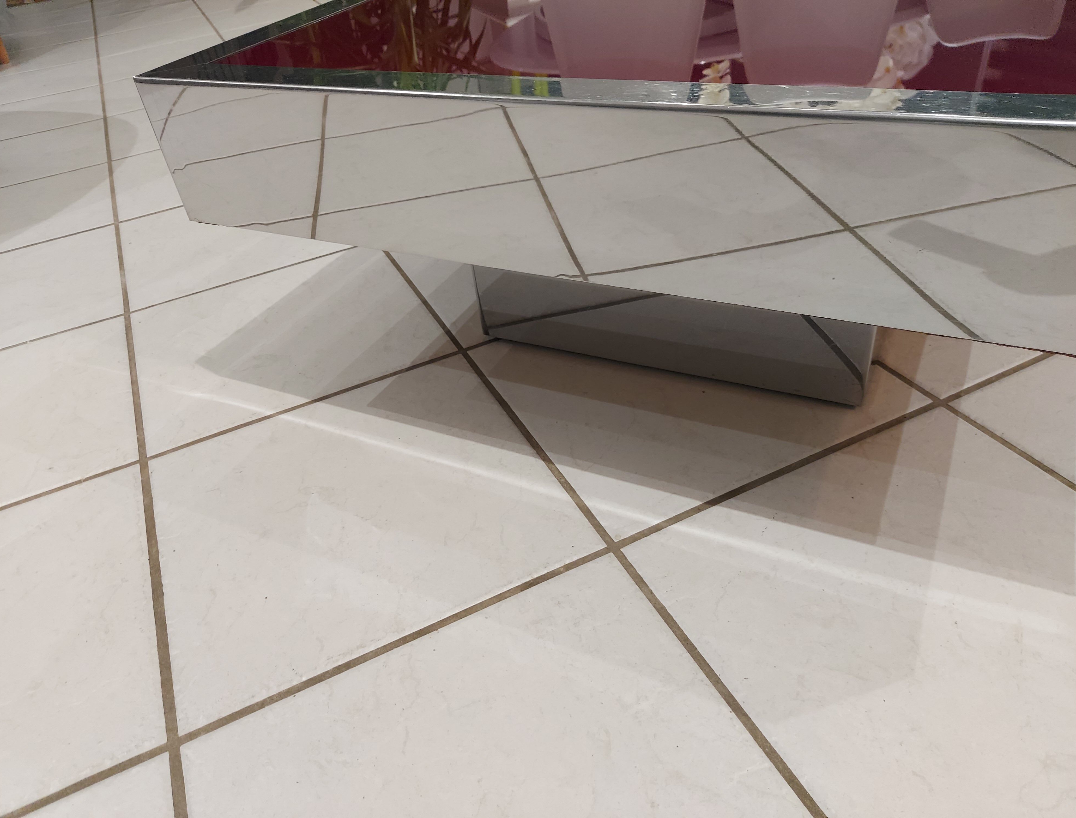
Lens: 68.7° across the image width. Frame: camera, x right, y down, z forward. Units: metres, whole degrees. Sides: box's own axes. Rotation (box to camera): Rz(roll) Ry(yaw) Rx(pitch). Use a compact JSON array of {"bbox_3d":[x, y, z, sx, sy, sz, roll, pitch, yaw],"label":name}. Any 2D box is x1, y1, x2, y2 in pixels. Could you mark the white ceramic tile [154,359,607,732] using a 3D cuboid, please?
[{"bbox_3d":[-0.164,0.085,0.709,0.337,0.010,0.330,-21,40,-17],"label":"white ceramic tile"}]

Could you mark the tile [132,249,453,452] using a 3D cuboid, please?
[{"bbox_3d":[-0.308,-0.090,0.955,0.337,0.010,0.330,-21,40,-17],"label":"tile"}]

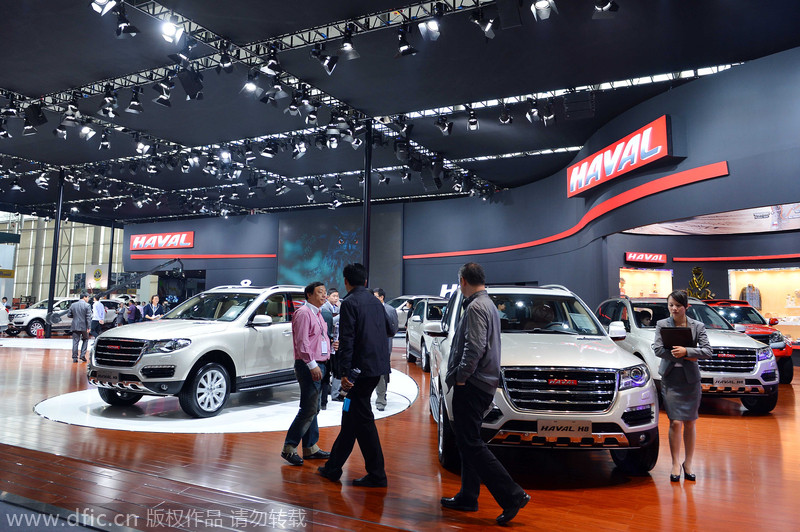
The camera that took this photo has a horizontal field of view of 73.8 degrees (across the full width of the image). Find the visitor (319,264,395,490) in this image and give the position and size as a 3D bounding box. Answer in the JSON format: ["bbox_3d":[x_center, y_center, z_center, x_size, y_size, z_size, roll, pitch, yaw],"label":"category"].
[{"bbox_3d":[-0.348,0.927,4.582,0.520,1.800,0.500,5,-6,-38],"label":"visitor"}]

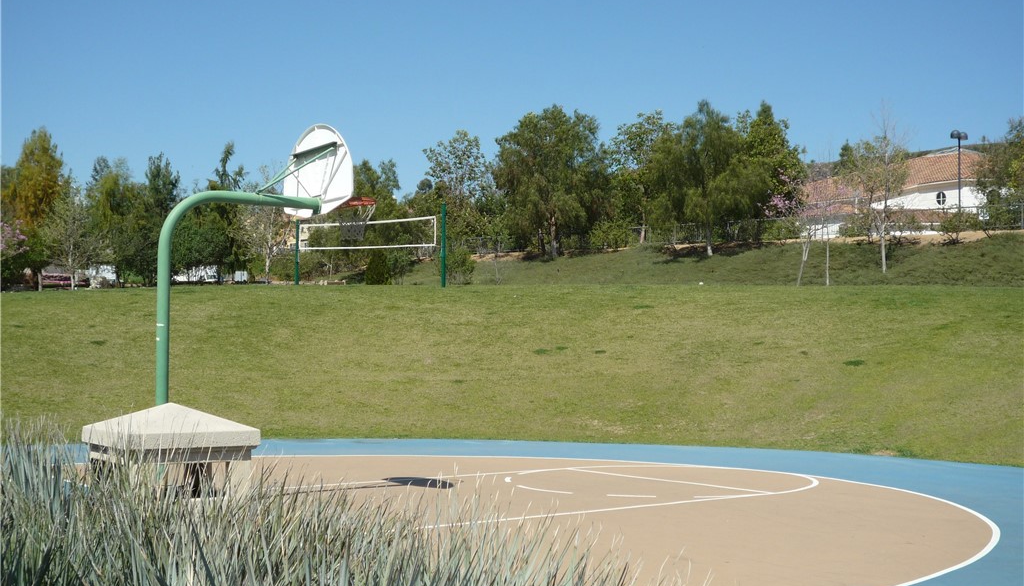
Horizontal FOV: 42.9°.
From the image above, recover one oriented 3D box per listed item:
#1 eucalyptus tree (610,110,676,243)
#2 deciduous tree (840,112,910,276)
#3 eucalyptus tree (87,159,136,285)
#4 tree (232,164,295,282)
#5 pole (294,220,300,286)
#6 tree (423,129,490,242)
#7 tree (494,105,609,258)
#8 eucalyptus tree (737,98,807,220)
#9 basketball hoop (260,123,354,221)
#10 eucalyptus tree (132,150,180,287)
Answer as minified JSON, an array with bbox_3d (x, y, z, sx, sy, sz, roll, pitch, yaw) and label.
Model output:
[{"bbox_3d":[8.021,-7.099,80.000,3.776,8.113,3.776,0,-3,0],"label":"eucalyptus tree"},{"bbox_3d":[16.477,-4.601,59.000,3.046,7.434,3.046,0,-3,0],"label":"deciduous tree"},{"bbox_3d":[-19.077,-3.453,62.000,2.286,6.192,2.286,0,-3,0],"label":"eucalyptus tree"},{"bbox_3d":[-12.410,-3.521,65.000,2.972,5.893,2.972,0,-3,0],"label":"tree"},{"bbox_3d":[-7.910,-1.494,48.000,0.110,2.450,0.110,0,-3,0],"label":"pole"},{"bbox_3d":[-3.496,-6.772,82.000,4.113,7.056,4.113,0,-3,0],"label":"tree"},{"bbox_3d":[2.276,-6.425,75.000,6.306,8.758,6.306,0,-3,0],"label":"tree"},{"bbox_3d":[17.212,-8.821,86.000,4.313,7.664,4.313,0,-3,0],"label":"eucalyptus tree"},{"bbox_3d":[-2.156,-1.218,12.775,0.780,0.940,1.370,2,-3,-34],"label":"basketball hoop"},{"bbox_3d":[-17.529,-3.663,64.000,2.360,6.589,2.360,0,-3,0],"label":"eucalyptus tree"}]

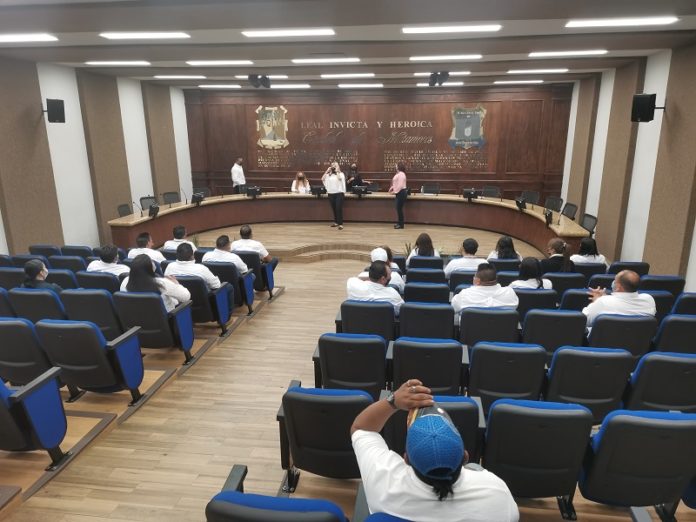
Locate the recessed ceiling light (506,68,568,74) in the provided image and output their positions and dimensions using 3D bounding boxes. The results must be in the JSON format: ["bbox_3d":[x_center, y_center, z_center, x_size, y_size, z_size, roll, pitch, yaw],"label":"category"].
[{"bbox_3d":[3.886,-3.876,10.693,1.200,0.070,0.290,3,15,11],"label":"recessed ceiling light"}]

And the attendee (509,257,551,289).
[{"bbox_3d":[2.174,0.490,6.375,0.500,1.217,0.760,2,16,8],"label":"attendee"}]

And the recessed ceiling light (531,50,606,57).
[{"bbox_3d":[3.632,-3.423,8.612,1.200,0.070,0.200,2,16,8],"label":"recessed ceiling light"}]

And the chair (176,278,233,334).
[{"bbox_3d":[-1.909,0.508,6.719,0.600,0.910,0.640,2,16,8],"label":"chair"}]

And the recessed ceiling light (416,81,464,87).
[{"bbox_3d":[2.420,-4.648,13.661,1.200,0.070,0.200,2,16,8],"label":"recessed ceiling light"}]

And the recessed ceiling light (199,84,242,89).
[{"bbox_3d":[-3.547,-4.856,14.552,1.200,0.070,0.200,2,16,8],"label":"recessed ceiling light"}]

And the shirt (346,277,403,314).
[{"bbox_3d":[0.269,0.463,5.326,0.570,0.629,0.360,4,16,15],"label":"shirt"}]

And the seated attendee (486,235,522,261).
[{"bbox_3d":[2.369,0.105,8.015,0.530,1.204,0.780,2,16,8],"label":"seated attendee"}]

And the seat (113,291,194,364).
[{"bbox_3d":[-2.058,0.672,5.506,0.632,0.918,0.673,2,15,9],"label":"seat"}]

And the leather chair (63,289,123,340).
[{"bbox_3d":[-2.570,0.634,5.675,0.580,0.870,0.620,2,16,8],"label":"leather chair"}]

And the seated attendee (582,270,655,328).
[{"bbox_3d":[2.505,0.601,4.966,0.653,1.244,0.780,-2,16,-6],"label":"seated attendee"}]

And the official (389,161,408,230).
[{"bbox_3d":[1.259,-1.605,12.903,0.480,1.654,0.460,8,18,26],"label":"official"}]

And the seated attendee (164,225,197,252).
[{"bbox_3d":[-2.630,-0.010,8.567,0.551,1.234,0.796,2,15,10],"label":"seated attendee"}]

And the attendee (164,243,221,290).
[{"bbox_3d":[-1.899,0.287,6.633,0.653,1.224,0.780,4,16,16],"label":"attendee"}]

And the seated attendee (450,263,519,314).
[{"bbox_3d":[1.415,0.592,5.511,0.600,1.308,0.780,1,16,6],"label":"seated attendee"}]

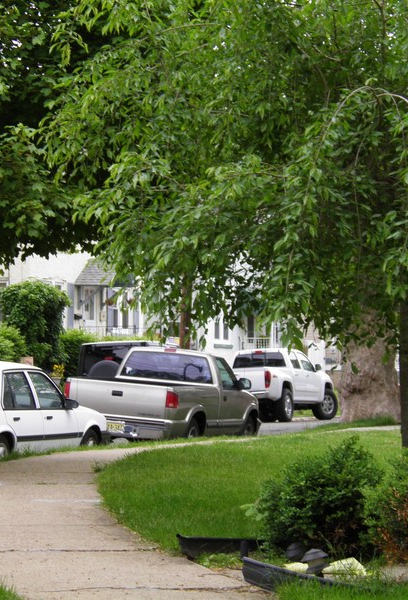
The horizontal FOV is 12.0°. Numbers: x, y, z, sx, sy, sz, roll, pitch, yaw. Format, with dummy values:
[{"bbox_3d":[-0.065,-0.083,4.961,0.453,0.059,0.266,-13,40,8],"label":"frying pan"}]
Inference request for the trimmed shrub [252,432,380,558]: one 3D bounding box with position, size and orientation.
[{"bbox_3d":[0.755,1.302,12.800,0.850,0.800,0.850,1,-2,0],"label":"trimmed shrub"}]

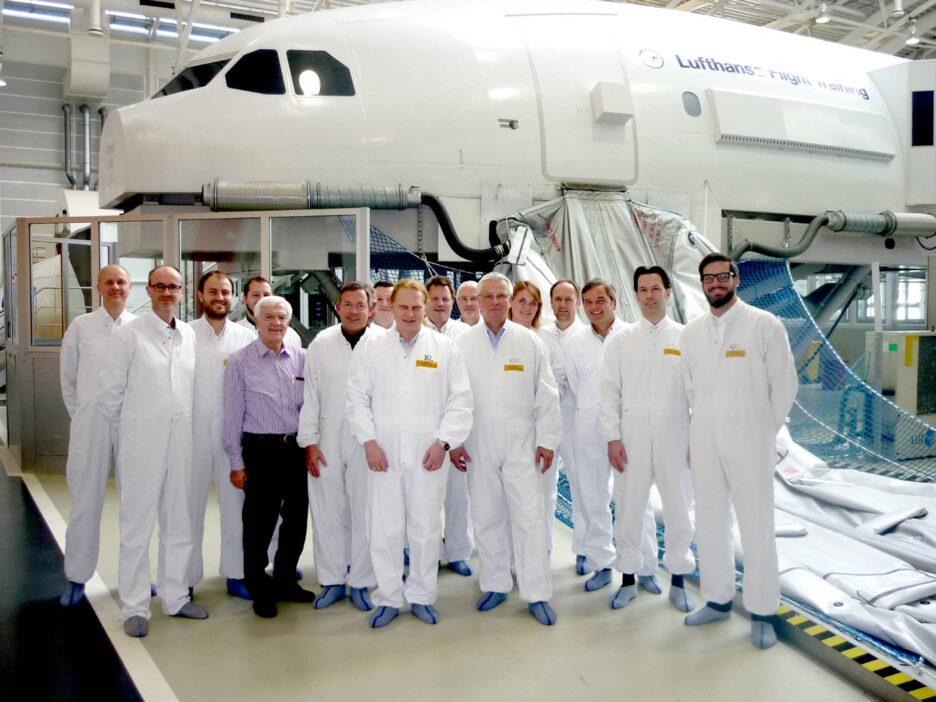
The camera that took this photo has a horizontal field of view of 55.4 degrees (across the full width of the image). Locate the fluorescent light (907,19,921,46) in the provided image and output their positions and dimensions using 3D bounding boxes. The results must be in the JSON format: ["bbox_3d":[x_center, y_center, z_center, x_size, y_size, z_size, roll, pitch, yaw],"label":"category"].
[{"bbox_3d":[14.479,-10.351,29.000,0.450,0.750,0.450,0,1,0],"label":"fluorescent light"}]

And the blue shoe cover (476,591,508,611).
[{"bbox_3d":[0.144,1.331,4.868,0.110,0.105,0.280,3,4,38],"label":"blue shoe cover"}]

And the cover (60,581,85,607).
[{"bbox_3d":[-2.160,1.310,4.904,0.110,0.105,0.280,0,3,-6],"label":"cover"}]

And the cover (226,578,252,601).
[{"bbox_3d":[-1.231,1.298,4.941,0.108,0.115,0.285,-1,3,-30],"label":"cover"}]

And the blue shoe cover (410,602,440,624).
[{"bbox_3d":[-0.221,1.310,4.609,0.108,0.115,0.285,-1,2,-17],"label":"blue shoe cover"}]

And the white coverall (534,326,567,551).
[{"bbox_3d":[0.401,0.550,5.325,0.480,1.410,0.320,0,2,6],"label":"white coverall"}]

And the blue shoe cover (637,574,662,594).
[{"bbox_3d":[1.040,1.291,5.116,0.108,0.115,0.285,0,2,-5],"label":"blue shoe cover"}]

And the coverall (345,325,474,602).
[{"bbox_3d":[-0.303,0.608,4.620,0.630,1.430,0.400,0,1,-4],"label":"coverall"}]

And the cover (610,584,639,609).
[{"bbox_3d":[0.851,1.315,4.831,0.110,0.090,0.280,1,2,33],"label":"cover"}]

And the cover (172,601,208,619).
[{"bbox_3d":[-1.483,1.328,4.673,0.280,0.105,0.110,2,3,20],"label":"cover"}]

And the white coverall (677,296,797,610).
[{"bbox_3d":[1.325,0.486,4.392,0.550,1.490,0.370,1,2,20],"label":"white coverall"}]

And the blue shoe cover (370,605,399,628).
[{"bbox_3d":[-0.426,1.312,4.569,0.108,0.115,0.285,0,2,12],"label":"blue shoe cover"}]

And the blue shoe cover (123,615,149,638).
[{"bbox_3d":[-1.637,1.318,4.411,0.108,0.115,0.285,-1,2,-21],"label":"blue shoe cover"}]

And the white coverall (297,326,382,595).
[{"bbox_3d":[-0.669,0.575,4.910,0.540,1.450,0.360,0,1,-10],"label":"white coverall"}]

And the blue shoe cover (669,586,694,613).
[{"bbox_3d":[1.142,1.315,4.790,0.110,0.090,0.270,0,1,-4],"label":"blue shoe cover"}]

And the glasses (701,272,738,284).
[{"bbox_3d":[1.266,-0.363,4.458,0.145,0.048,0.145,-2,3,32],"label":"glasses"}]

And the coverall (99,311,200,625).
[{"bbox_3d":[-1.634,0.584,4.550,0.540,1.530,0.380,-1,2,-35],"label":"coverall"}]

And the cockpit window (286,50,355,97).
[{"bbox_3d":[-1.527,-2.892,9.300,0.700,0.580,0.060,0,-21,-2],"label":"cockpit window"}]

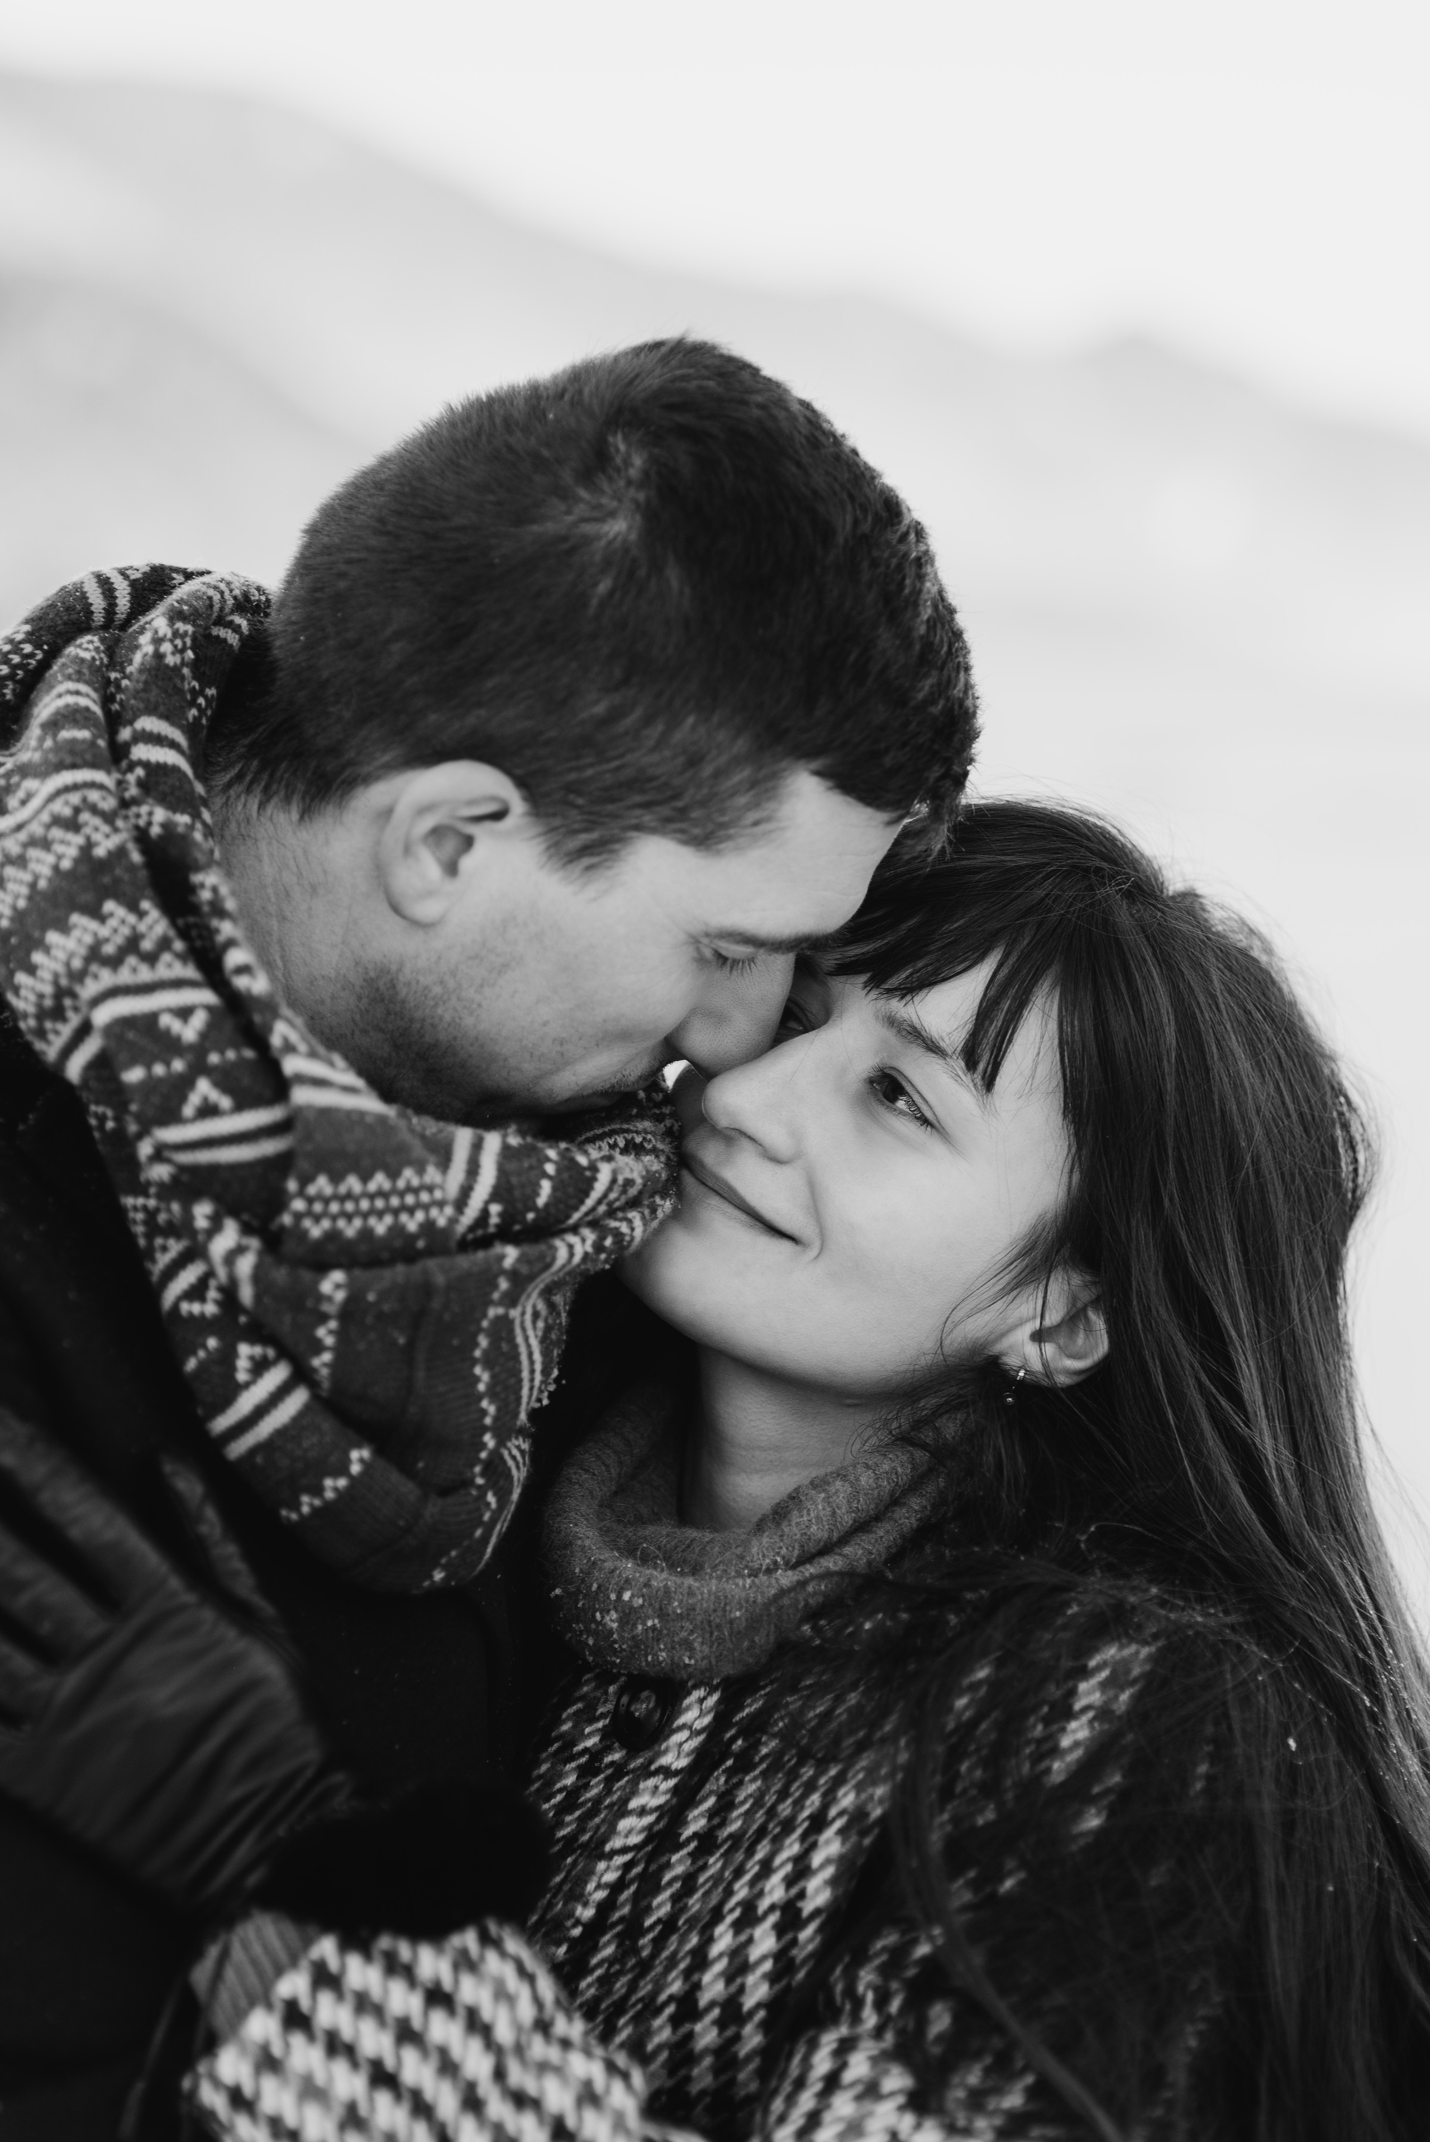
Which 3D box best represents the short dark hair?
[{"bbox_3d":[-0.025,-0.132,1.600,0.225,0.192,0.175,30,28,3],"label":"short dark hair"}]

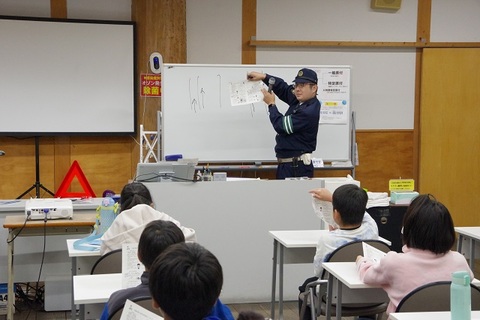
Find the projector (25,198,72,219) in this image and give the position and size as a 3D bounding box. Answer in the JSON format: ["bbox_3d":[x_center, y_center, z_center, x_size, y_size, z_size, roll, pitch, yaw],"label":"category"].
[{"bbox_3d":[-1.240,0.318,5.200,0.305,0.095,0.250,-1,5,-10],"label":"projector"}]

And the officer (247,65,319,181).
[{"bbox_3d":[0.384,0.109,6.900,0.600,1.750,0.520,-2,6,-24],"label":"officer"}]

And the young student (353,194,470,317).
[{"bbox_3d":[0.768,0.732,3.460,0.470,1.150,0.620,-1,5,-13],"label":"young student"}]

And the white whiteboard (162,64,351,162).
[{"bbox_3d":[0.172,-0.437,7.523,1.810,0.912,0.060,-1,5,-9],"label":"white whiteboard"}]

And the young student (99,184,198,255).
[{"bbox_3d":[-0.491,0.682,4.250,0.500,1.090,0.660,-1,5,-11],"label":"young student"}]

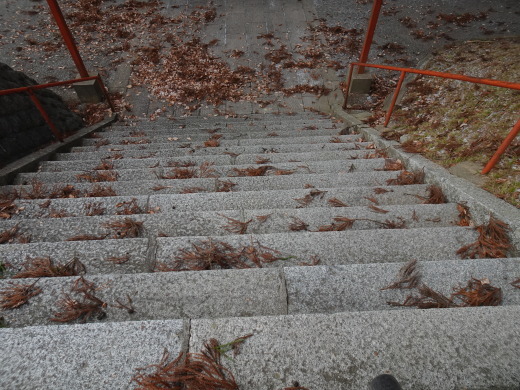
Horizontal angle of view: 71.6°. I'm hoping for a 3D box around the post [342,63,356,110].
[{"bbox_3d":[1.385,-1.700,5.623,0.045,0.817,0.045,-2,54,-1],"label":"post"}]

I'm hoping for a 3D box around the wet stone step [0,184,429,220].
[{"bbox_3d":[-0.391,0.169,2.818,3.507,0.190,0.315,-2,54,-1],"label":"wet stone step"}]

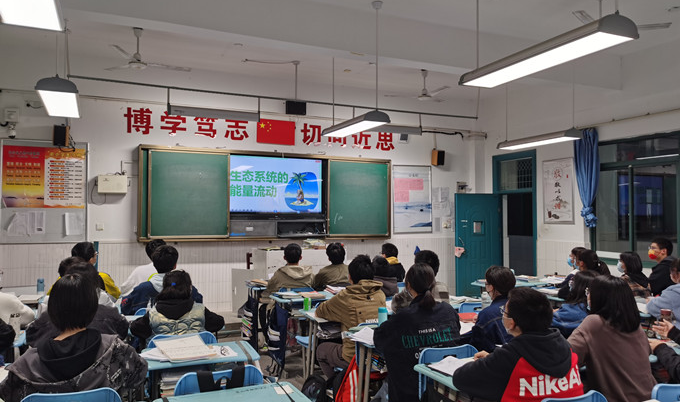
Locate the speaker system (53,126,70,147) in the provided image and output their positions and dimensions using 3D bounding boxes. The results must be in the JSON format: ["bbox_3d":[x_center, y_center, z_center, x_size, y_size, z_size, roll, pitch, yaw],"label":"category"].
[{"bbox_3d":[-3.614,-0.831,6.893,0.155,0.265,0.175,2,2,-15],"label":"speaker system"}]

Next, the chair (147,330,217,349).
[{"bbox_3d":[-1.070,1.236,3.490,0.420,0.810,0.470,1,-2,-26],"label":"chair"}]

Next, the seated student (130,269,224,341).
[{"bbox_3d":[-1.117,1.086,3.707,0.600,1.210,0.720,1,-2,-25],"label":"seated student"}]

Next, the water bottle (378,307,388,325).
[{"bbox_3d":[0.289,0.801,3.528,0.064,0.182,0.064,0,-2,0],"label":"water bottle"}]

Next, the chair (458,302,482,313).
[{"bbox_3d":[1.150,1.293,4.756,0.420,0.810,0.470,1,-2,-24],"label":"chair"}]

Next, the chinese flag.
[{"bbox_3d":[-0.978,-1.073,8.295,0.592,0.368,0.020,1,-2,-24],"label":"chinese flag"}]

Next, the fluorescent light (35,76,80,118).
[{"bbox_3d":[-2.533,-0.924,4.829,0.300,0.120,1.240,1,-2,-24],"label":"fluorescent light"}]

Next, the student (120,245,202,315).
[{"bbox_3d":[-1.546,1.032,4.589,0.600,1.300,0.750,1,-2,-19],"label":"student"}]

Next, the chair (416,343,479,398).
[{"bbox_3d":[0.513,1.267,3.227,0.420,0.820,0.480,1,-2,-25],"label":"chair"}]

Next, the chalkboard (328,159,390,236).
[{"bbox_3d":[0.330,-0.053,8.685,1.120,1.240,0.060,1,-2,-24],"label":"chalkboard"}]

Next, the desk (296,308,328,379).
[{"bbox_3d":[0.011,1.304,4.316,0.600,0.770,0.420,1,-2,-24],"label":"desk"}]

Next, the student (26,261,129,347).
[{"bbox_3d":[-1.673,1.021,3.401,0.550,1.240,0.700,1,-2,-24],"label":"student"}]

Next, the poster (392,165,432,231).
[{"bbox_3d":[1.269,-0.022,9.249,0.772,1.169,0.030,1,-2,-24],"label":"poster"}]

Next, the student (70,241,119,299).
[{"bbox_3d":[-2.465,1.053,5.237,0.580,1.300,0.720,1,-2,-9],"label":"student"}]

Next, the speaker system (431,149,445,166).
[{"bbox_3d":[1.719,-0.741,9.266,0.155,0.265,0.175,1,2,-24],"label":"speaker system"}]

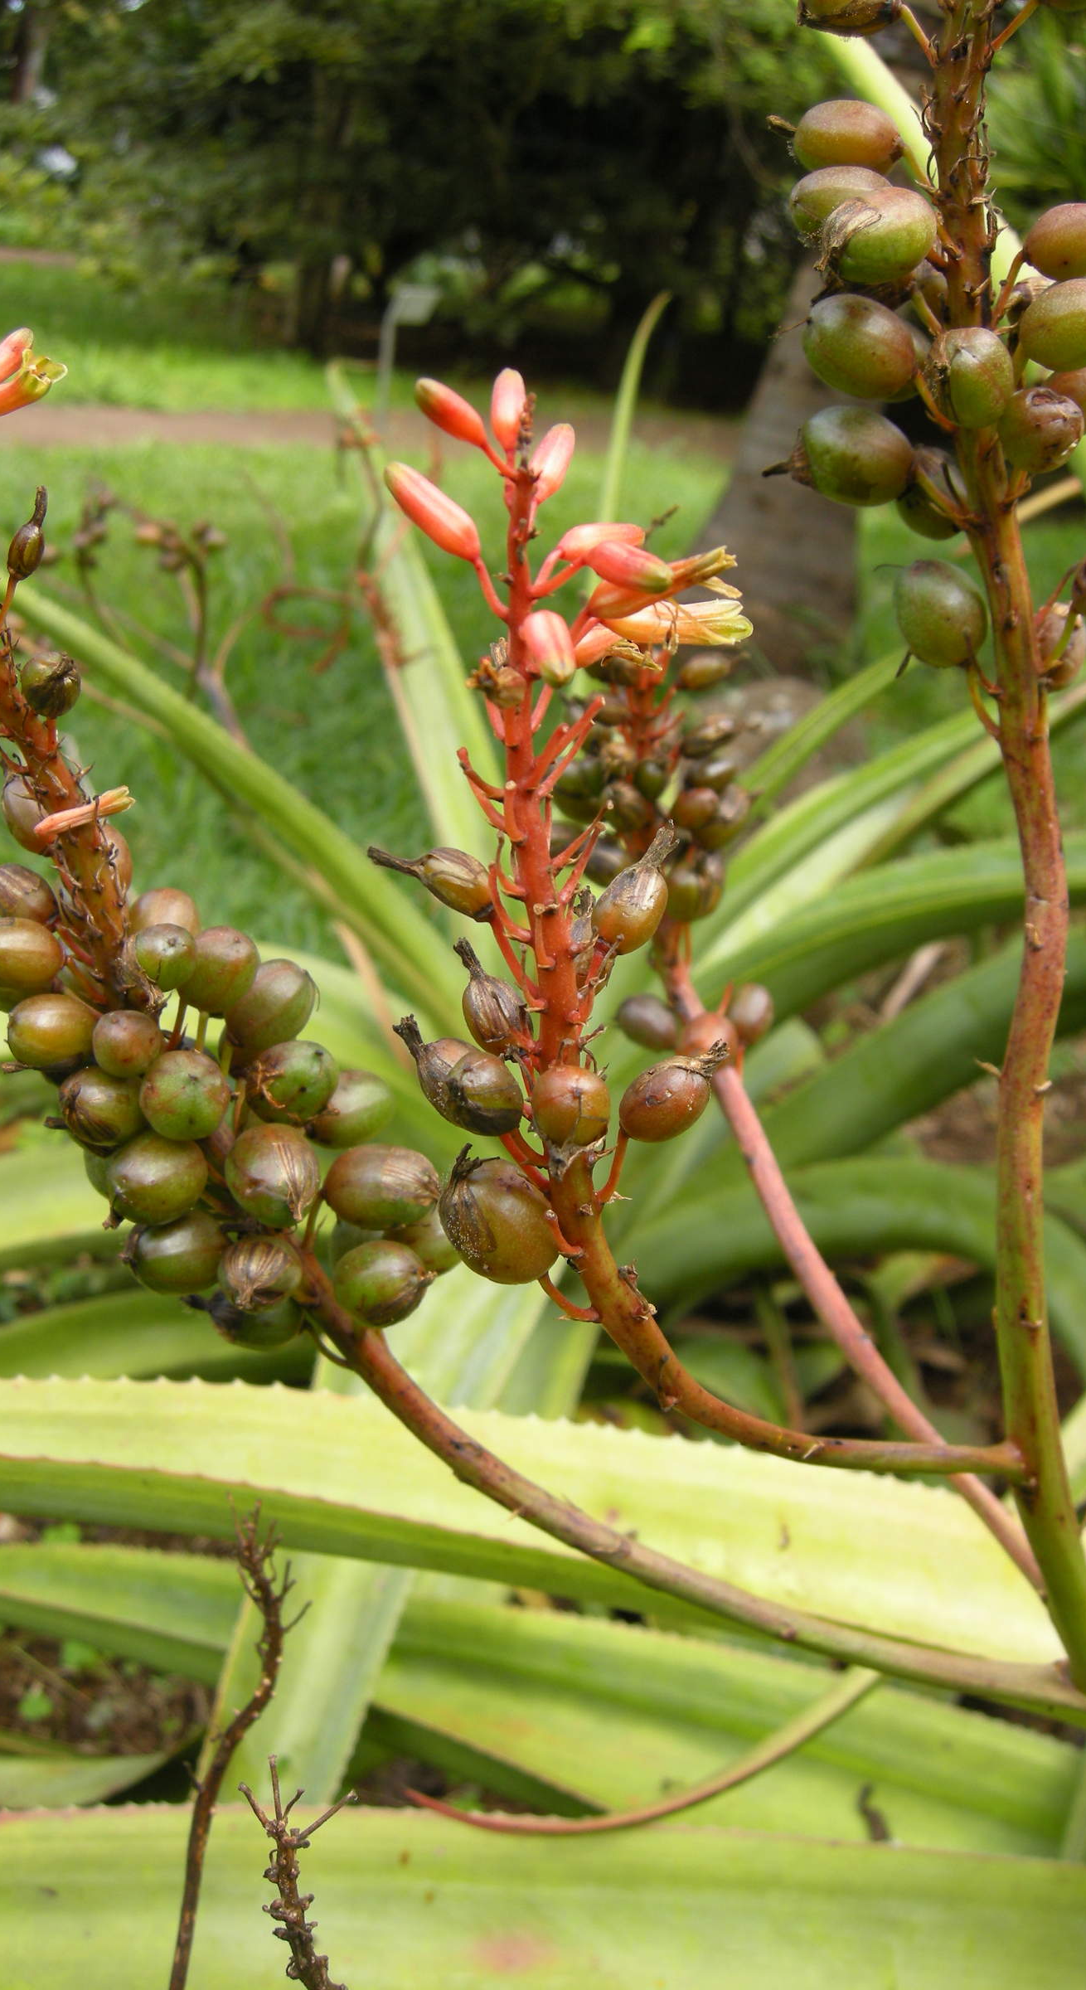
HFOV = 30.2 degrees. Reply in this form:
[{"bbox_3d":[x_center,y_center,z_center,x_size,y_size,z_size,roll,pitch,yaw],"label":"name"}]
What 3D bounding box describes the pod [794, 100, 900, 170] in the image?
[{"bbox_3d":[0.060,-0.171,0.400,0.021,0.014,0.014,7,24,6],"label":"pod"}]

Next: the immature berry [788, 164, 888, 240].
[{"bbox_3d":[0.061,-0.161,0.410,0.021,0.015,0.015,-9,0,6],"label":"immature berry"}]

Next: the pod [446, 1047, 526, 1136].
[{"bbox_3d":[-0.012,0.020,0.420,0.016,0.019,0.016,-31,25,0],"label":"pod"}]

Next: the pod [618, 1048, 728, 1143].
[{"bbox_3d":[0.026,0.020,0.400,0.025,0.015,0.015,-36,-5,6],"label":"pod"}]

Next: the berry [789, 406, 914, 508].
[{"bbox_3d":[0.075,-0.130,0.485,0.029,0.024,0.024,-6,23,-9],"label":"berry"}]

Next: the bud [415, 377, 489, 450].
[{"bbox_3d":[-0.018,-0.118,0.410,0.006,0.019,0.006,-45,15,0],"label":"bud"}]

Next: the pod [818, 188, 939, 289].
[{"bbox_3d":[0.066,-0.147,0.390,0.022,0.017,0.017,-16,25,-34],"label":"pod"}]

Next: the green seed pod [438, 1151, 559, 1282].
[{"bbox_3d":[-0.009,0.047,0.422,0.022,0.028,0.022,-42,21,0],"label":"green seed pod"}]

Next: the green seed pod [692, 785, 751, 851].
[{"bbox_3d":[0.052,-0.051,0.580,0.015,0.021,0.015,40,-12,1],"label":"green seed pod"}]

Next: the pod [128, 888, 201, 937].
[{"bbox_3d":[-0.088,-0.017,0.470,0.017,0.017,0.019,11,40,13],"label":"pod"}]

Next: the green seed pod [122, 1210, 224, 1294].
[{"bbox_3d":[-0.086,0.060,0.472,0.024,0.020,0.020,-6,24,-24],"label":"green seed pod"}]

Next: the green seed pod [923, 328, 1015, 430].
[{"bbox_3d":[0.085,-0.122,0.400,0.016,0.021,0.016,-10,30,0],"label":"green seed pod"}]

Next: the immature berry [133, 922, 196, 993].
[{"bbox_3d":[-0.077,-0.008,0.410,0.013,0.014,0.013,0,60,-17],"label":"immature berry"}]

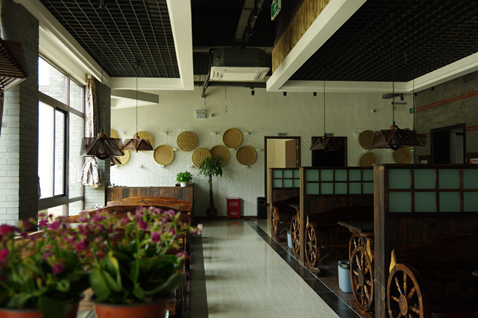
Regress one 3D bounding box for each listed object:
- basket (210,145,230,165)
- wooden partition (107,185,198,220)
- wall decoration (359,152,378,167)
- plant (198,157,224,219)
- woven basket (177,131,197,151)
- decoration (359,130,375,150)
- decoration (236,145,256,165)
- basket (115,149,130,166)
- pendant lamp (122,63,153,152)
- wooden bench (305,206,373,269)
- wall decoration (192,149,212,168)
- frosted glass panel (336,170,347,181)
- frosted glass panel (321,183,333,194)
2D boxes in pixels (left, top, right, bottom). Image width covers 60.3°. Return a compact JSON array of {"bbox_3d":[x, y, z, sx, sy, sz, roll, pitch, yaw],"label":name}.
[{"bbox_3d":[-0.517,-0.092,11.130,0.542,0.542,0.060,0,-2,-6],"label":"basket"},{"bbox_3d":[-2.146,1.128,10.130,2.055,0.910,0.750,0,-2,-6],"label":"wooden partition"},{"bbox_3d":[3.661,0.090,11.556,0.538,0.538,0.060,0,-2,-6],"label":"wall decoration"},{"bbox_3d":[-0.767,0.761,11.084,0.600,1.684,0.560,0,-1,-6],"label":"plant"},{"bbox_3d":[-1.378,-0.468,11.052,0.545,0.545,0.060,0,-2,-6],"label":"woven basket"},{"bbox_3d":[3.647,-0.529,11.573,0.541,0.541,0.060,0,-2,-6],"label":"decoration"},{"bbox_3d":[0.210,-0.087,11.205,0.546,0.546,0.060,0,-2,-6],"label":"decoration"},{"bbox_3d":[-3.131,-0.087,10.860,0.535,0.535,0.060,0,-2,-6],"label":"basket"},{"bbox_3d":[-1.674,-0.864,6.800,0.510,1.505,0.510,0,-1,-6],"label":"pendant lamp"},{"bbox_3d":[1.841,1.073,5.601,1.765,0.789,0.580,0,-1,-6],"label":"wooden bench"},{"bbox_3d":[-0.942,-0.013,10.619,0.520,0.520,0.060,0,-2,-5],"label":"wall decoration"},{"bbox_3d":[1.495,0.242,5.969,0.178,0.171,0.015,0,-1,-6],"label":"frosted glass panel"},{"bbox_3d":[1.237,0.420,5.751,0.171,0.164,0.015,0,-2,-6],"label":"frosted glass panel"}]

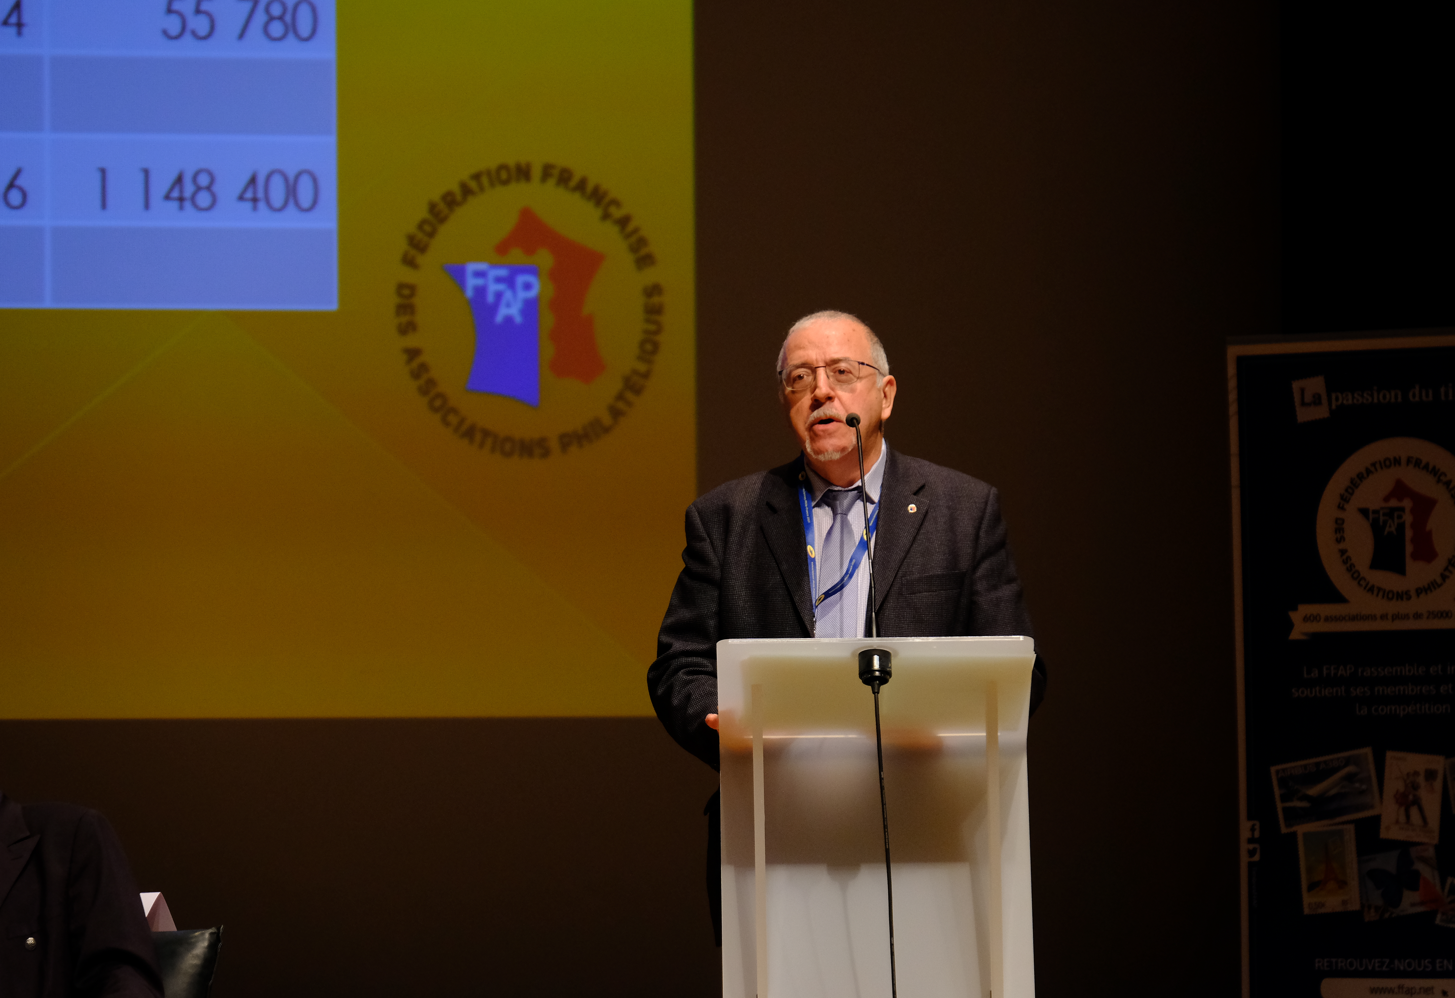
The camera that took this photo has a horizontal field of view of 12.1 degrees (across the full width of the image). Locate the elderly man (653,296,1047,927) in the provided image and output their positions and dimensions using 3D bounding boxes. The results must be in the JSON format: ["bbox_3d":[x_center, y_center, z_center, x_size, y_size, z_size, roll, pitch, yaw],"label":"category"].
[{"bbox_3d":[0.190,0.570,10.480,0.610,1.720,0.460,-1,-2,7],"label":"elderly man"}]

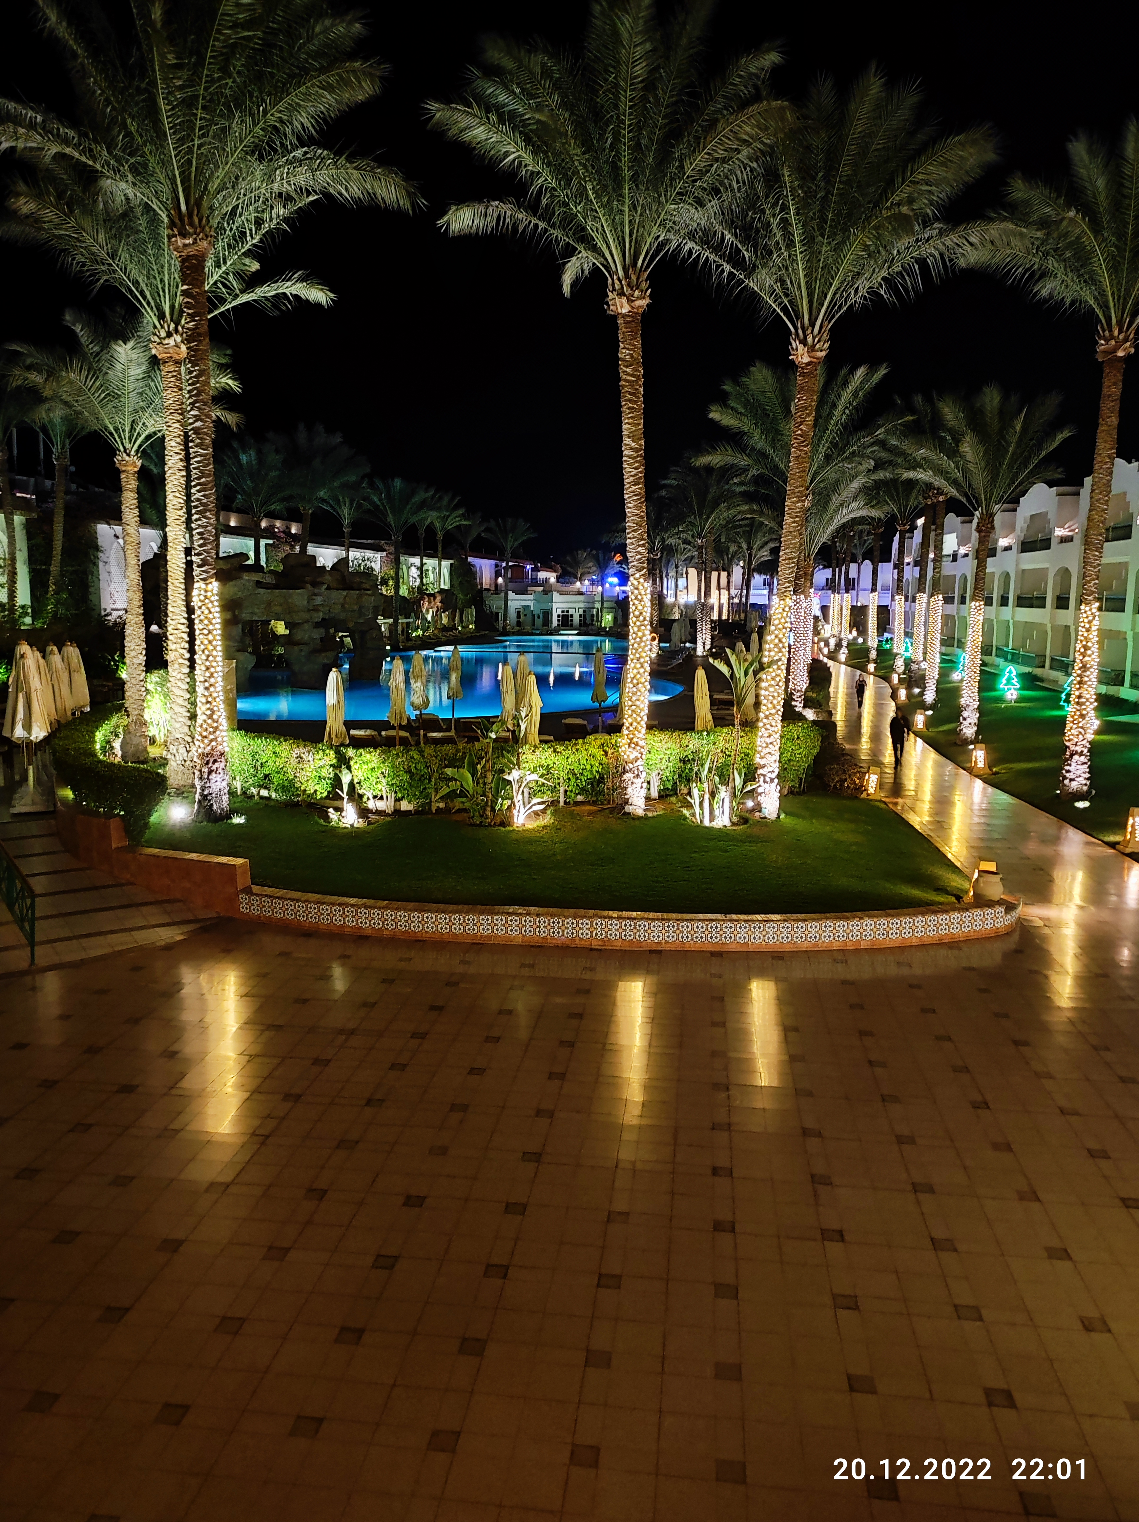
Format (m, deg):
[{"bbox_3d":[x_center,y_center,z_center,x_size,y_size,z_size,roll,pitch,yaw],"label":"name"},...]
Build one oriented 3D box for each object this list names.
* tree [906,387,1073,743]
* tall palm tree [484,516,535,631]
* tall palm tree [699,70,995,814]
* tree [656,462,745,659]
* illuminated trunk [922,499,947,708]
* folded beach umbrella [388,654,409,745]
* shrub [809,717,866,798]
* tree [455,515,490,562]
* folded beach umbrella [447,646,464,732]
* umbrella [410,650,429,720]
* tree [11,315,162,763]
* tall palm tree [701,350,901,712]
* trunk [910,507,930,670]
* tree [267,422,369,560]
[{"bbox_3d":[13.320,-6.261,35.821,5.582,11.418,5.582,1,9,0],"label":"tree"},{"bbox_3d":[-6.408,-20.092,119.259,5.520,12.359,5.520,1,9,0],"label":"tall palm tree"},{"bbox_3d":[5.025,-5.799,21.312,5.762,14.030,5.762,1,9,0],"label":"tall palm tree"},{"bbox_3d":[8.895,-13.349,73.810,5.900,12.642,5.900,2,9,7],"label":"tree"},{"bbox_3d":[15.811,-6.780,47.520,0.620,8.912,0.620,1,9,0],"label":"illuminated trunk"},{"bbox_3d":[-4.473,-1.415,28.810,0.550,2.683,0.550,1,8,0],"label":"folded beach umbrella"},{"bbox_3d":[6.553,-0.095,26.887,1.250,1.650,1.250,2,9,7],"label":"shrub"},{"bbox_3d":[-11.707,-21.660,128.230,4.900,13.720,4.900,1,8,0],"label":"tree"},{"bbox_3d":[-3.479,-2.150,33.552,0.480,2.772,0.480,1,8,0],"label":"folded beach umbrella"},{"bbox_3d":[-4.049,-1.734,29.591,0.500,2.450,0.500,0,9,-8],"label":"umbrella"},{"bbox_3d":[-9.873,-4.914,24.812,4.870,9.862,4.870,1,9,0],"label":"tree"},{"bbox_3d":[8.977,-8.798,43.430,7.794,13.554,7.794,1,9,0],"label":"tall palm tree"},{"bbox_3d":[19.278,-8.887,60.325,0.580,9.749,0.580,3,9,17],"label":"trunk"},{"bbox_3d":[-13.406,-11.521,58.959,5.200,12.586,5.200,-1,9,-13],"label":"tree"}]

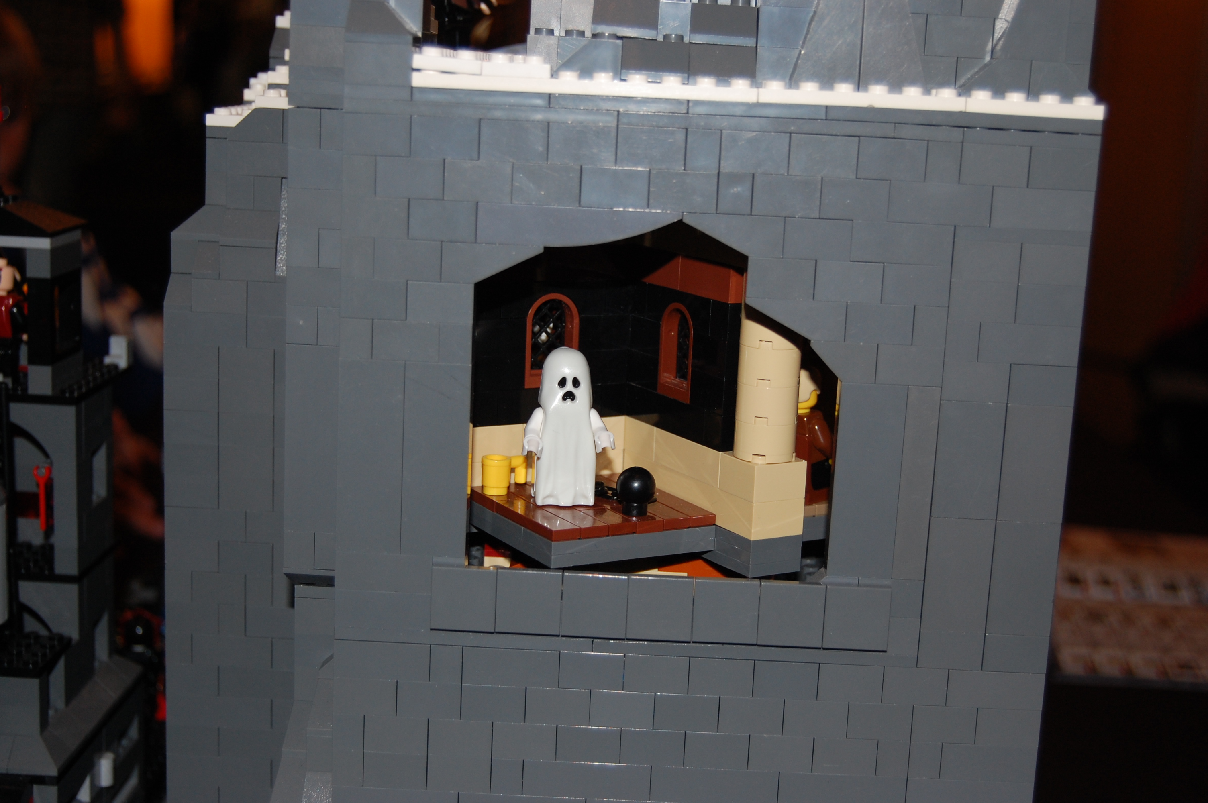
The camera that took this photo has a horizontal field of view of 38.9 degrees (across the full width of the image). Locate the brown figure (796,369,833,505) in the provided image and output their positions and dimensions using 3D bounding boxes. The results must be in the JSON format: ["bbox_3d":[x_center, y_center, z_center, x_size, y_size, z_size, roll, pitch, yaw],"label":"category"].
[{"bbox_3d":[0.055,0.007,0.464,0.017,0.034,0.022,-4,13,-30],"label":"brown figure"}]

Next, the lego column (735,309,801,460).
[{"bbox_3d":[0.042,-0.007,0.432,0.016,0.042,0.016,2,11,0],"label":"lego column"}]

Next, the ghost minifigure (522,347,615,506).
[{"bbox_3d":[-0.010,0.006,0.444,0.024,0.041,0.014,1,11,-8],"label":"ghost minifigure"}]

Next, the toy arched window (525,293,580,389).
[{"bbox_3d":[-0.016,-0.017,0.467,0.016,0.026,0.008,-4,13,-30],"label":"toy arched window"}]

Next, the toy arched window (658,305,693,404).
[{"bbox_3d":[0.022,-0.013,0.457,0.008,0.026,0.016,-4,13,-30],"label":"toy arched window"}]

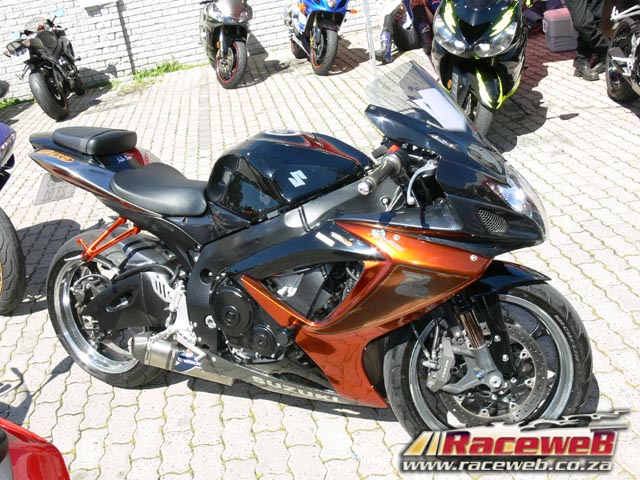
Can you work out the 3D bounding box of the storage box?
[{"bbox_3d":[2.405,-2.077,6.386,0.350,0.350,0.300,-4,27,12],"label":"storage box"}]

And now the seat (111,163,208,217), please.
[{"bbox_3d":[-0.506,-0.178,2.159,0.440,0.125,0.280,4,17,26],"label":"seat"}]

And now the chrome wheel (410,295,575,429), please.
[{"bbox_3d":[0.472,0.367,1.830,0.460,0.460,0.110,-8,5,3],"label":"chrome wheel"}]

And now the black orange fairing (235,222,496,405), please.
[{"bbox_3d":[0.127,0.193,1.809,0.725,0.585,0.250,4,17,26],"label":"black orange fairing"}]

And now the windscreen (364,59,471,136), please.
[{"bbox_3d":[0.294,-0.371,1.697,0.250,0.200,0.360,4,17,26],"label":"windscreen"}]

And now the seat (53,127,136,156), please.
[{"bbox_3d":[-0.793,-0.344,2.254,0.370,0.090,0.230,4,17,26],"label":"seat"}]

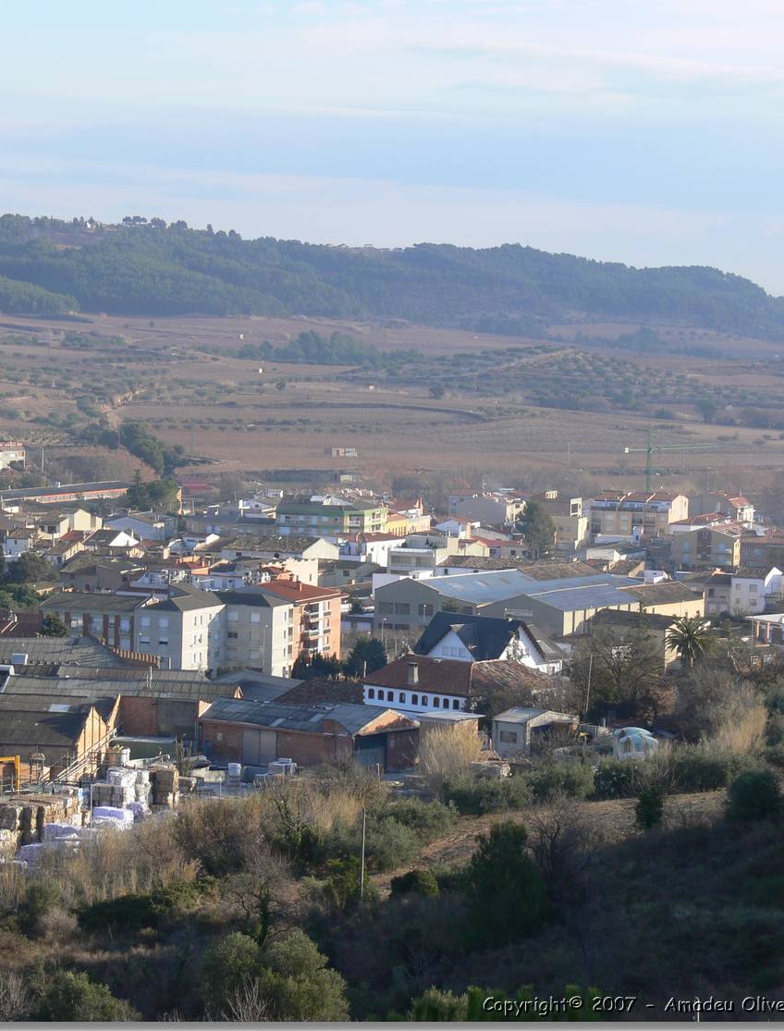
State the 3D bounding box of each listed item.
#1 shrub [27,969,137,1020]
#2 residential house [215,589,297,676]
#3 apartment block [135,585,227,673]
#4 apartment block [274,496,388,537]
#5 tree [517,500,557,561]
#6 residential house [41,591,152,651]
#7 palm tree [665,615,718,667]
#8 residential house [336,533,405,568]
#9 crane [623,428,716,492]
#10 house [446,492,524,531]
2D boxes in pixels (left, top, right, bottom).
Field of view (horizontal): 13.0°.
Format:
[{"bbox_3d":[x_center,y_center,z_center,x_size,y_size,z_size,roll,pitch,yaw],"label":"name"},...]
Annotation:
[{"bbox_3d":[-13.476,21.423,150.000,4.600,3.000,4.300,1,3,0],"label":"shrub"},{"bbox_3d":[-21.018,18.696,537.777,9.380,13.200,9.600,3,3,21],"label":"residential house"},{"bbox_3d":[-33.141,19.204,536.803,8.700,12.600,15.300,3,4,23],"label":"apartment block"},{"bbox_3d":[-15.163,1.808,881.755,24.000,12.300,17.000,2,3,20],"label":"apartment block"},{"bbox_3d":[33.526,4.513,787.699,9.219,15.821,9.219,2,3,2],"label":"tree"},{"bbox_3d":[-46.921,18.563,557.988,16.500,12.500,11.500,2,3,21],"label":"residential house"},{"bbox_3d":[40.144,17.269,459.795,7.100,7.588,7.100,0,3,0],"label":"palm tree"},{"bbox_3d":[-4.447,8.304,779.064,7.750,8.600,17.090,3,4,31],"label":"residential house"},{"bbox_3d":[79.193,-10.573,975.829,2.000,28.600,41.000,4,4,43],"label":"crane"},{"bbox_3d":[26.249,-1.508,937.548,15.980,10.000,22.330,2,3,15],"label":"house"}]

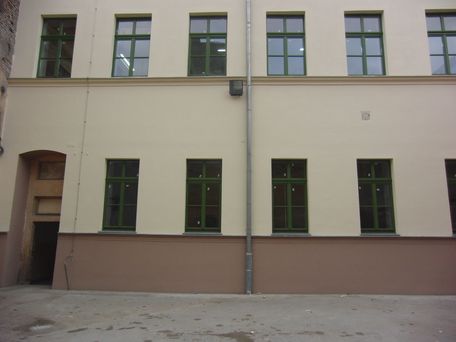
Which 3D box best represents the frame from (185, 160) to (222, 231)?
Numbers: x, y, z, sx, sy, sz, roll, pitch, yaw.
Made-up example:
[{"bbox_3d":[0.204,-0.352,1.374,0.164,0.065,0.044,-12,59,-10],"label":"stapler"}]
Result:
[{"bbox_3d":[-0.643,0.664,8.743,0.976,1.951,0.100,0,-9,2],"label":"frame"}]

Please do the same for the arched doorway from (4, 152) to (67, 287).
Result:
[{"bbox_3d":[-5.192,1.276,8.786,1.329,3.680,0.450,0,-10,2],"label":"arched doorway"}]

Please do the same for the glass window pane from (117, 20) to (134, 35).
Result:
[{"bbox_3d":[-3.112,-4.358,9.653,0.458,0.452,0.030,0,-9,2],"label":"glass window pane"}]

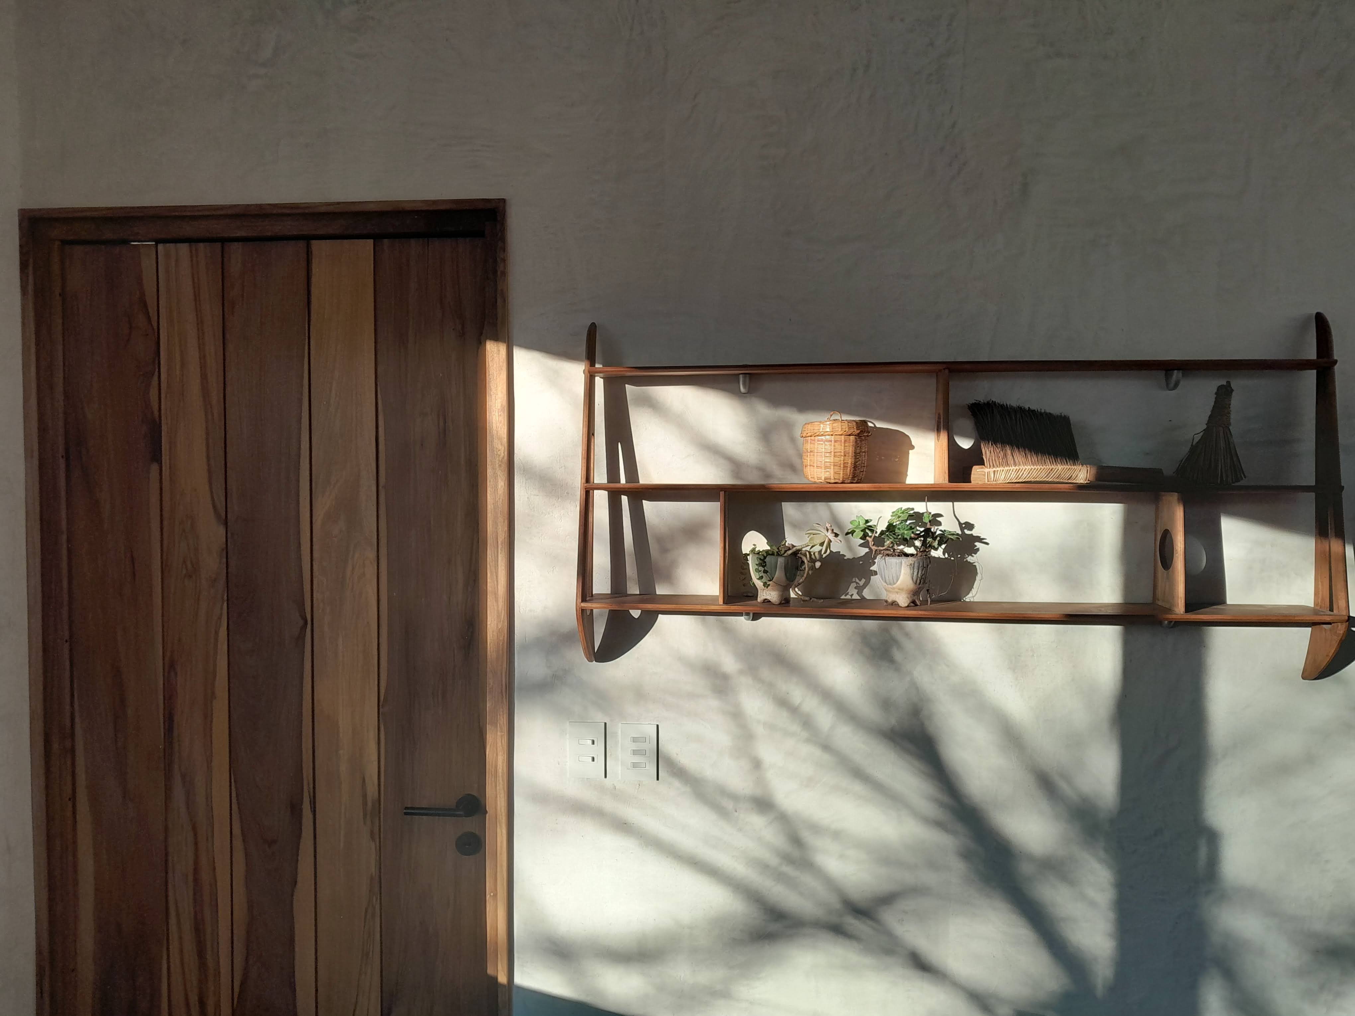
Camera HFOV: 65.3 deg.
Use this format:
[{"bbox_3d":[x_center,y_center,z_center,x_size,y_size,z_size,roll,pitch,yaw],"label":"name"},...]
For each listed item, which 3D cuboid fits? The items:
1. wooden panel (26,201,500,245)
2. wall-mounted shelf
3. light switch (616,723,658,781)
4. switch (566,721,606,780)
[{"bbox_3d":[-0.871,-0.603,2.244,1.055,0.062,0.090,0,2,6],"label":"wooden panel"},{"bbox_3d":[0.507,-0.024,2.006,1.388,0.692,0.166,0,2,6],"label":"wall-mounted shelf"},{"bbox_3d":[-0.078,0.500,2.166,0.079,0.114,0.010,0,2,6],"label":"light switch"},{"bbox_3d":[-0.185,0.498,2.178,0.077,0.114,0.010,0,2,6],"label":"switch"}]

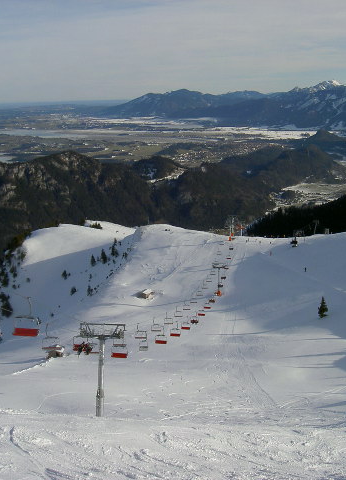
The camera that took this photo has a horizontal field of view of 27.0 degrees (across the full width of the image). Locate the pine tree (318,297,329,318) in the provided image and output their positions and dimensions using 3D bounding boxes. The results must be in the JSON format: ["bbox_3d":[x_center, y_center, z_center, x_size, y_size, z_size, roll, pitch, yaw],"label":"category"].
[{"bbox_3d":[47.522,21.342,228.000,3.100,7.100,3.100,-1,11,0],"label":"pine tree"}]

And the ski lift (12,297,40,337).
[{"bbox_3d":[-11.942,6.230,58.500,2.150,3.200,1.100,1,11,8],"label":"ski lift"}]

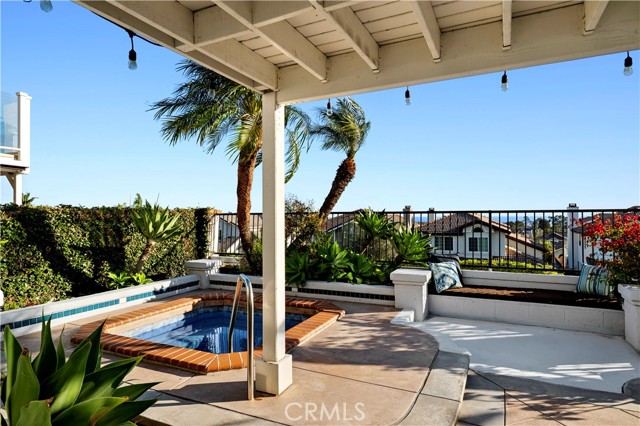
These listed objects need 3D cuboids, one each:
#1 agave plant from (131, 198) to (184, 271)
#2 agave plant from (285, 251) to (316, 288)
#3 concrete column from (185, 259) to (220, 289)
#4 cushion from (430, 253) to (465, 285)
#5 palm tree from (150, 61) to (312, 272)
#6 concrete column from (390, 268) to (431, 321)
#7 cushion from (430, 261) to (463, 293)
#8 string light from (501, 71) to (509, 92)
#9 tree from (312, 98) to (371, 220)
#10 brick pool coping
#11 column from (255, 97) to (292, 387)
[{"bbox_3d":[-3.000,0.430,6.900,0.920,1.360,0.850,0,0,-23],"label":"agave plant"},{"bbox_3d":[-0.375,1.010,6.750,0.630,0.680,0.600,0,0,0],"label":"agave plant"},{"bbox_3d":[-2.280,1.209,7.360,0.505,0.485,0.505,0,0,25],"label":"concrete column"},{"bbox_3d":[2.132,0.977,6.253,0.500,0.520,0.160,0,-19,-16],"label":"cushion"},{"bbox_3d":[-1.750,-0.950,7.600,3.150,4.350,2.800,0,0,-13],"label":"palm tree"},{"bbox_3d":[1.406,1.245,5.700,0.530,0.672,0.530,0,0,25],"label":"concrete column"},{"bbox_3d":[2.055,1.032,6.064,0.490,0.490,0.160,0,-23,-26],"label":"cushion"},{"bbox_3d":[1.179,-0.839,2.380,0.046,0.140,0.046,0,0,0],"label":"string light"},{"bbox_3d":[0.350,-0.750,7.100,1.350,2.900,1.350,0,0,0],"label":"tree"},{"bbox_3d":[-1.254,1.373,4.724,2.611,0.100,2.611,0,0,24],"label":"brick pool coping"},{"bbox_3d":[-0.375,0.230,3.060,0.213,2.400,0.213,0,0,25],"label":"column"}]

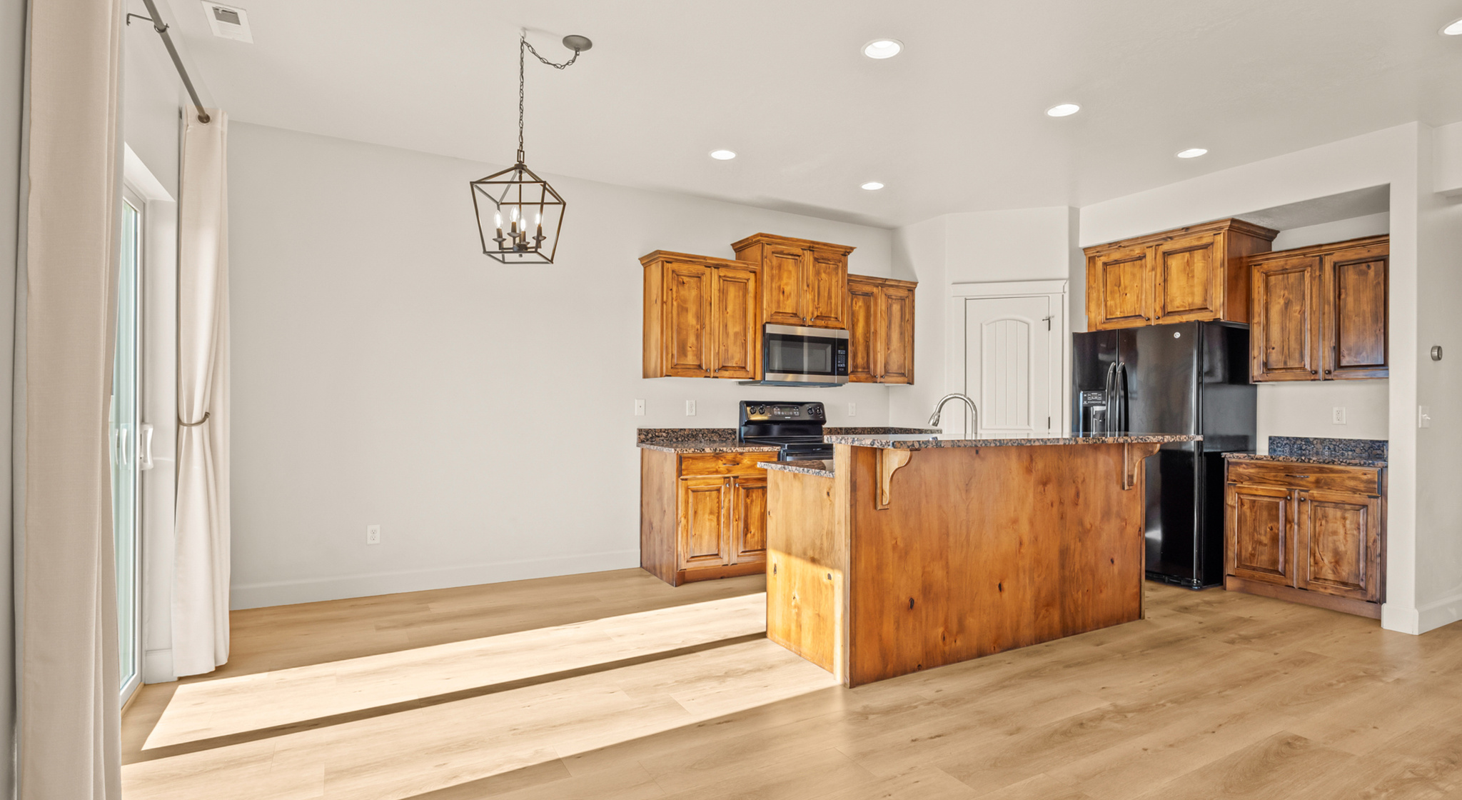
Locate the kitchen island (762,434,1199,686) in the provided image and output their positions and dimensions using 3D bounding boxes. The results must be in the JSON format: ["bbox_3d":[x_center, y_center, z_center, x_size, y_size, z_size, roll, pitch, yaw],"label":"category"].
[{"bbox_3d":[1.299,0.691,3.489,2.166,1.043,1.018,1,-1,-29],"label":"kitchen island"}]

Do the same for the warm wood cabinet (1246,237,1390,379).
[{"bbox_3d":[3.811,-0.531,4.272,0.358,0.839,0.817,1,-1,-29],"label":"warm wood cabinet"}]

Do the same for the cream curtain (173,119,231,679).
[{"bbox_3d":[-2.343,-0.027,3.015,0.165,2.403,0.305,1,-1,-29],"label":"cream curtain"}]

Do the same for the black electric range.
[{"bbox_3d":[0.552,0.620,5.161,0.775,1.206,0.729,1,-1,-29],"label":"black electric range"}]

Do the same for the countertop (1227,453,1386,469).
[{"bbox_3d":[3.675,0.363,4.196,0.652,0.035,0.823,1,-1,-29],"label":"countertop"}]

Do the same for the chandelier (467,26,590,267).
[{"bbox_3d":[-0.834,-1.093,2.899,0.435,0.987,0.352,0,0,0],"label":"chandelier"}]

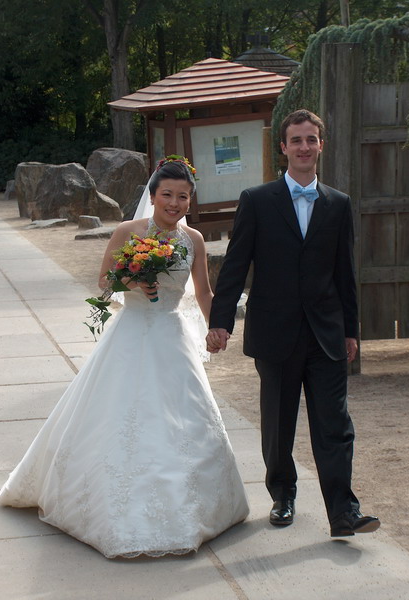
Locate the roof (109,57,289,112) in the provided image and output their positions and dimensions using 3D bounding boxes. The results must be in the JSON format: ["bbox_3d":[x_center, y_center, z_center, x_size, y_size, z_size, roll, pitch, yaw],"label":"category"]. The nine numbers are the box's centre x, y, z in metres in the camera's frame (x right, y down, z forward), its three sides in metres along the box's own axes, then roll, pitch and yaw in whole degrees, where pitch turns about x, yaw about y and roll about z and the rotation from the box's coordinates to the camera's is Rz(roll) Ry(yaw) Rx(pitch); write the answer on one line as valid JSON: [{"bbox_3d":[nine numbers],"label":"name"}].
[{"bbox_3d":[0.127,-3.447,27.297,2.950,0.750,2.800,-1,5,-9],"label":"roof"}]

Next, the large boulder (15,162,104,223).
[{"bbox_3d":[-2.989,-2.235,35.344,1.750,1.220,1.250,-1,5,-8],"label":"large boulder"}]

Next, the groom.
[{"bbox_3d":[0.338,0.092,7.318,0.670,1.810,0.700,-2,6,-12],"label":"groom"}]

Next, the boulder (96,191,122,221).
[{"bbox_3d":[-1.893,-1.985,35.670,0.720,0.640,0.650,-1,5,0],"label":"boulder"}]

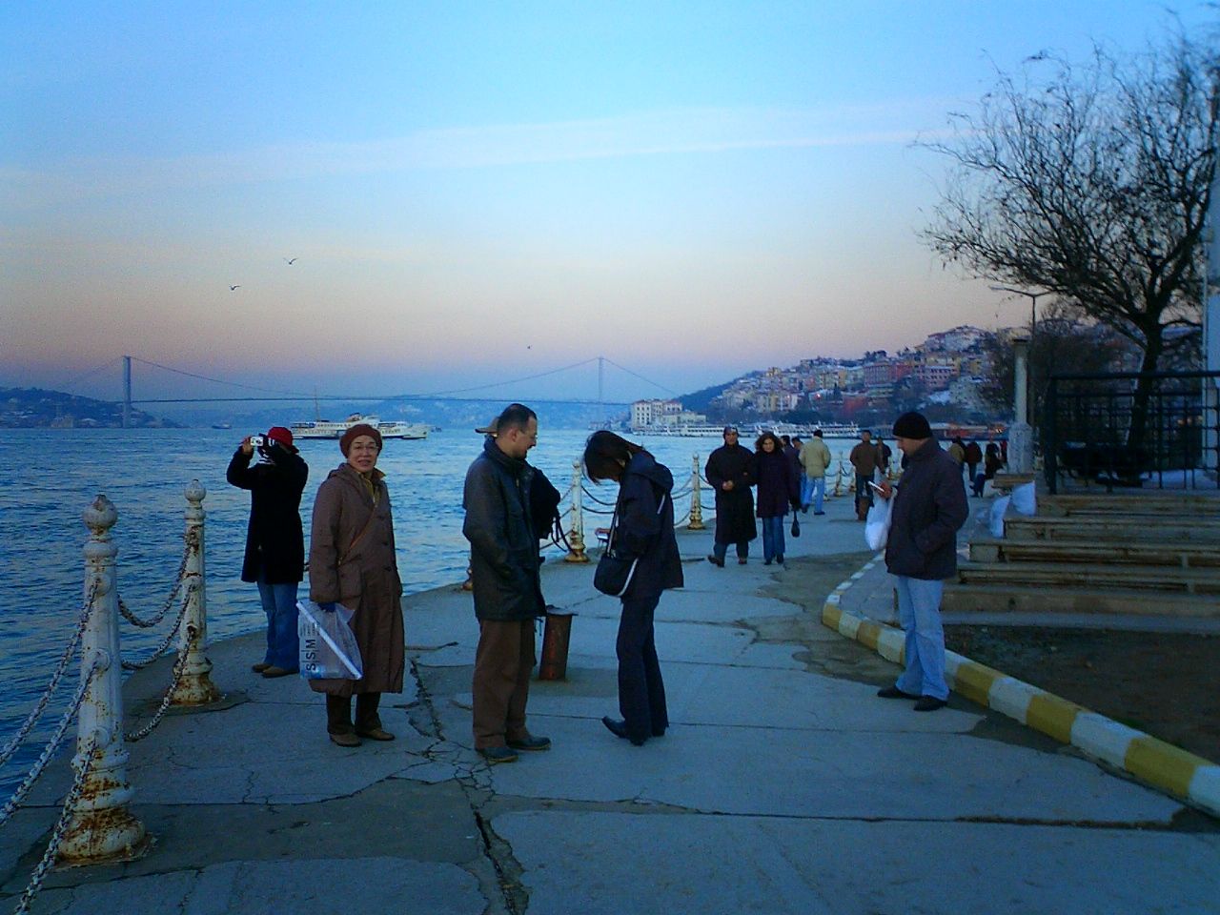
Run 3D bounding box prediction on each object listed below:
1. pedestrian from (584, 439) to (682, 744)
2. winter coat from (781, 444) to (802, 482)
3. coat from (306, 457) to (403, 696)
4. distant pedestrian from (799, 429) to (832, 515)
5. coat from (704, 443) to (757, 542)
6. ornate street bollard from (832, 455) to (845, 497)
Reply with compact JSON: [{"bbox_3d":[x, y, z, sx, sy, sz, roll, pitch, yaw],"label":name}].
[{"bbox_3d":[0.127,0.665,6.882,0.500,1.610,0.480,0,1,10],"label":"pedestrian"},{"bbox_3d":[4.061,0.164,28.990,0.380,0.880,0.480,0,1,-18],"label":"winter coat"},{"bbox_3d":[-1.329,0.638,6.850,0.400,1.230,0.500,1,2,41],"label":"coat"},{"bbox_3d":[4.225,0.286,26.781,0.580,1.720,0.440,0,1,-9],"label":"distant pedestrian"},{"bbox_3d":[1.538,0.452,16.500,0.620,1.270,0.400,0,1,10],"label":"coat"},{"bbox_3d":[6.315,0.461,36.000,0.320,1.240,0.320,0,1,0],"label":"ornate street bollard"}]

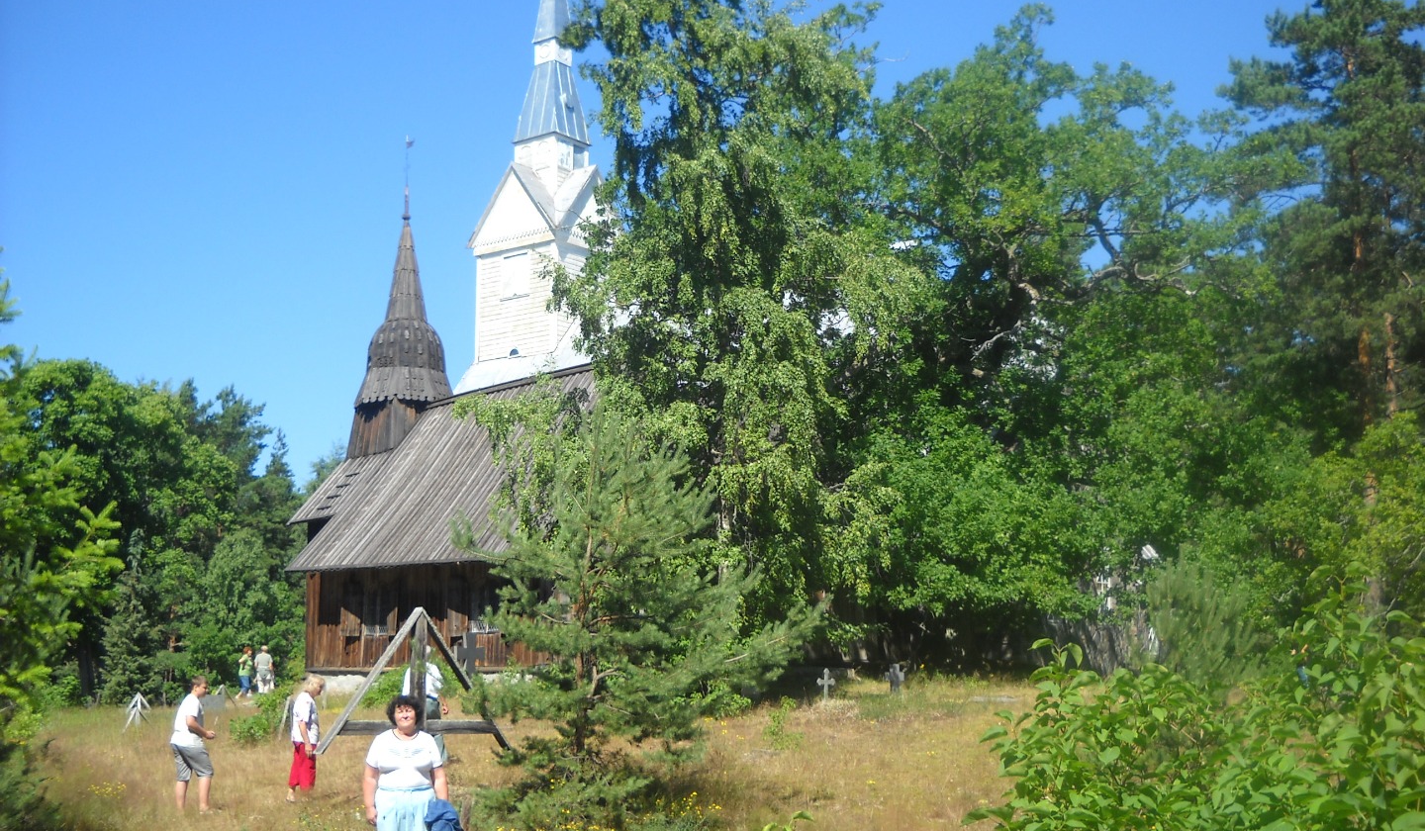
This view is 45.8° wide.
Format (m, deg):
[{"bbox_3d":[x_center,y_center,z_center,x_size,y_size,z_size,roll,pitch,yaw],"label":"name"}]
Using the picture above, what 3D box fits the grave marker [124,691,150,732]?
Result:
[{"bbox_3d":[-12.620,6.508,37.067,0.560,0.880,0.350,3,-9,-18],"label":"grave marker"}]

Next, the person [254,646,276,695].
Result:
[{"bbox_3d":[-15.712,8.970,59.331,0.620,1.684,0.380,2,-8,-11],"label":"person"}]

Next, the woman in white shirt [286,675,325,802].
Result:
[{"bbox_3d":[-5.152,4.078,21.343,0.450,1.593,0.480,1,-8,-5],"label":"woman in white shirt"}]

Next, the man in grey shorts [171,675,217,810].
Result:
[{"bbox_3d":[-6.323,3.987,20.548,0.530,1.654,0.480,1,-8,-6],"label":"man in grey shorts"}]

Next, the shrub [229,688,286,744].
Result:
[{"bbox_3d":[-8.626,5.753,32.015,1.150,1.041,1.100,1,-8,-7],"label":"shrub"}]

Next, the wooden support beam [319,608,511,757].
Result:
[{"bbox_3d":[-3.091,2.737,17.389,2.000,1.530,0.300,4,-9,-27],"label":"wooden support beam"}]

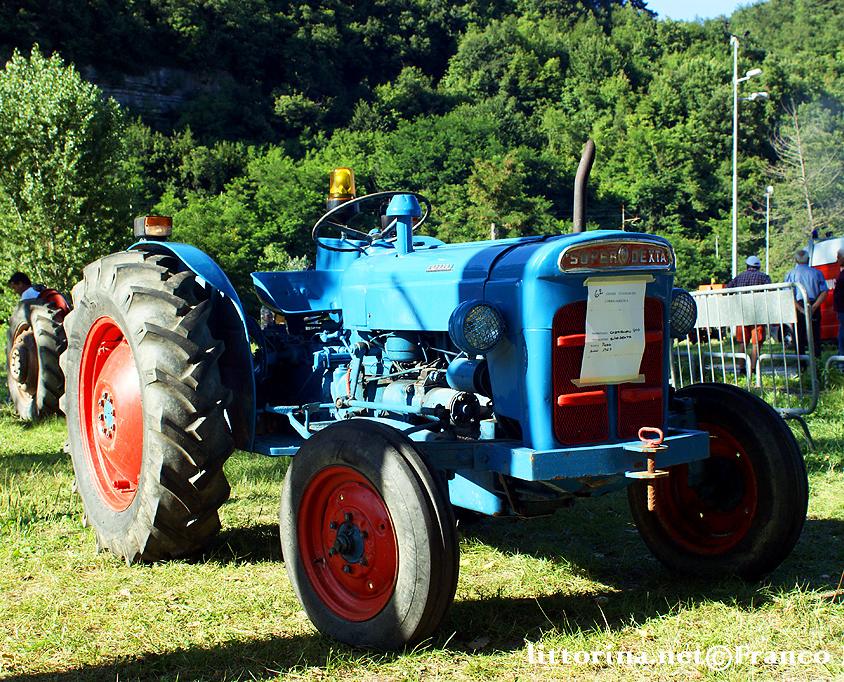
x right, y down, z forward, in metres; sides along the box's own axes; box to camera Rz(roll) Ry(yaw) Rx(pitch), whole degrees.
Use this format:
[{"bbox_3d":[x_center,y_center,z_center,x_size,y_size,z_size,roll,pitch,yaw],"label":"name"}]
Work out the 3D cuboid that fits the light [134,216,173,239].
[{"bbox_3d":[-1.064,-0.452,5.881,0.120,0.090,0.100,-4,3,-31],"label":"light"}]

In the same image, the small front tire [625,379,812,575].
[{"bbox_3d":[0.989,0.489,4.998,0.165,0.700,0.700,-4,3,-42],"label":"small front tire"}]

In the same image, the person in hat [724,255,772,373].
[{"bbox_3d":[4.681,-0.380,21.200,0.600,1.720,0.400,-1,2,-9],"label":"person in hat"}]

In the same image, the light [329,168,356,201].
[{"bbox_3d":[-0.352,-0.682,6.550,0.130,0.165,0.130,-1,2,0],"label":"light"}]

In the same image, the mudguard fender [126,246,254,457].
[{"bbox_3d":[-1.021,0.002,5.916,0.200,0.820,1.330,-4,3,-31],"label":"mudguard fender"}]

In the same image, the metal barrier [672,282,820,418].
[{"bbox_3d":[2.204,0.175,10.369,0.500,1.080,2.000,-5,1,-16],"label":"metal barrier"}]

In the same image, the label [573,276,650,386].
[{"bbox_3d":[0.563,-0.025,4.314,0.225,0.305,0.020,-4,15,-31],"label":"label"}]

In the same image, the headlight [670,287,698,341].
[{"bbox_3d":[0.783,-0.084,4.669,0.155,0.155,0.110,-4,3,-31],"label":"headlight"}]

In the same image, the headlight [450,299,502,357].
[{"bbox_3d":[0.154,-0.035,4.291,0.155,0.155,0.110,-4,3,-31],"label":"headlight"}]

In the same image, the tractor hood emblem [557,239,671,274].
[{"bbox_3d":[0.574,-0.251,4.280,0.430,0.095,0.045,-4,3,-31],"label":"tractor hood emblem"}]

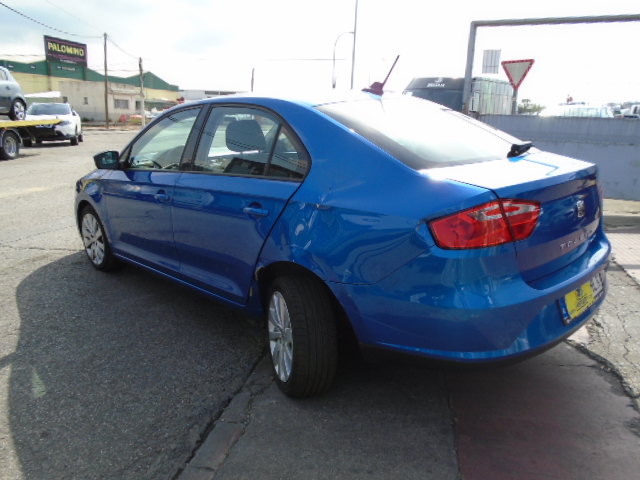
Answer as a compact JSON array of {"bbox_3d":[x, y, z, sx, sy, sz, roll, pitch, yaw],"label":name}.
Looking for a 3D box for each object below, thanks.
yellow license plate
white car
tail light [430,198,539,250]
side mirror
[{"bbox_3d":[1.149,0.243,2.085,0.520,0.115,0.025,-13,2,-42],"label":"yellow license plate"},{"bbox_3d":[-10.050,-4.380,18.150,1.770,1.490,4.200,-4,15,-21],"label":"white car"},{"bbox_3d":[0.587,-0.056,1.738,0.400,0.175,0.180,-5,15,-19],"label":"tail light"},{"bbox_3d":[-1.481,-0.552,3.361,0.190,0.130,0.110,-13,19,-42],"label":"side mirror"}]

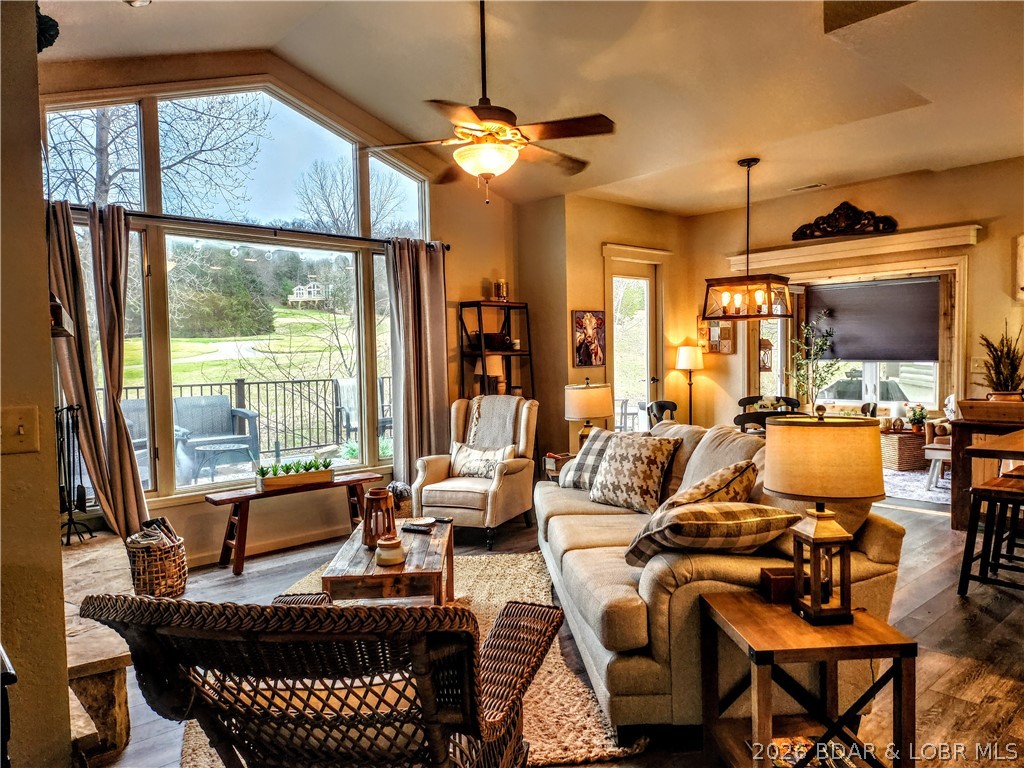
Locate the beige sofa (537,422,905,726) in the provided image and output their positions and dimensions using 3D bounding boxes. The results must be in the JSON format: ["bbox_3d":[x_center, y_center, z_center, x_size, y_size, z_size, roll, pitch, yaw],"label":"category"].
[{"bbox_3d":[0.740,0.690,3.552,1.030,0.960,2.370,-1,3,-4],"label":"beige sofa"}]

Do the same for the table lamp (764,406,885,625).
[{"bbox_3d":[0.930,0.388,2.135,0.337,0.640,0.337,-1,3,-4],"label":"table lamp"}]

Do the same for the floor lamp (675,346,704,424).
[{"bbox_3d":[1.748,0.317,6.988,0.290,1.374,0.290,-3,4,-42],"label":"floor lamp"}]

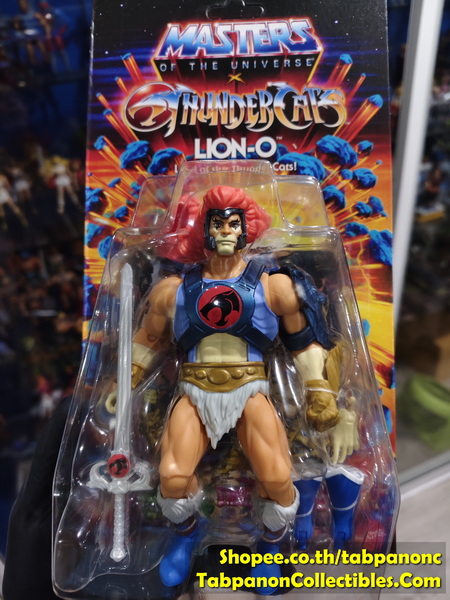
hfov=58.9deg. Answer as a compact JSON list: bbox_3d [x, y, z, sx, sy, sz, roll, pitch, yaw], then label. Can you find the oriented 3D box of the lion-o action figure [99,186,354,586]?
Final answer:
[{"bbox_3d":[0.003,0.028,0.160,0.101,0.149,0.046,-1,-5,7],"label":"lion-o action figure"}]

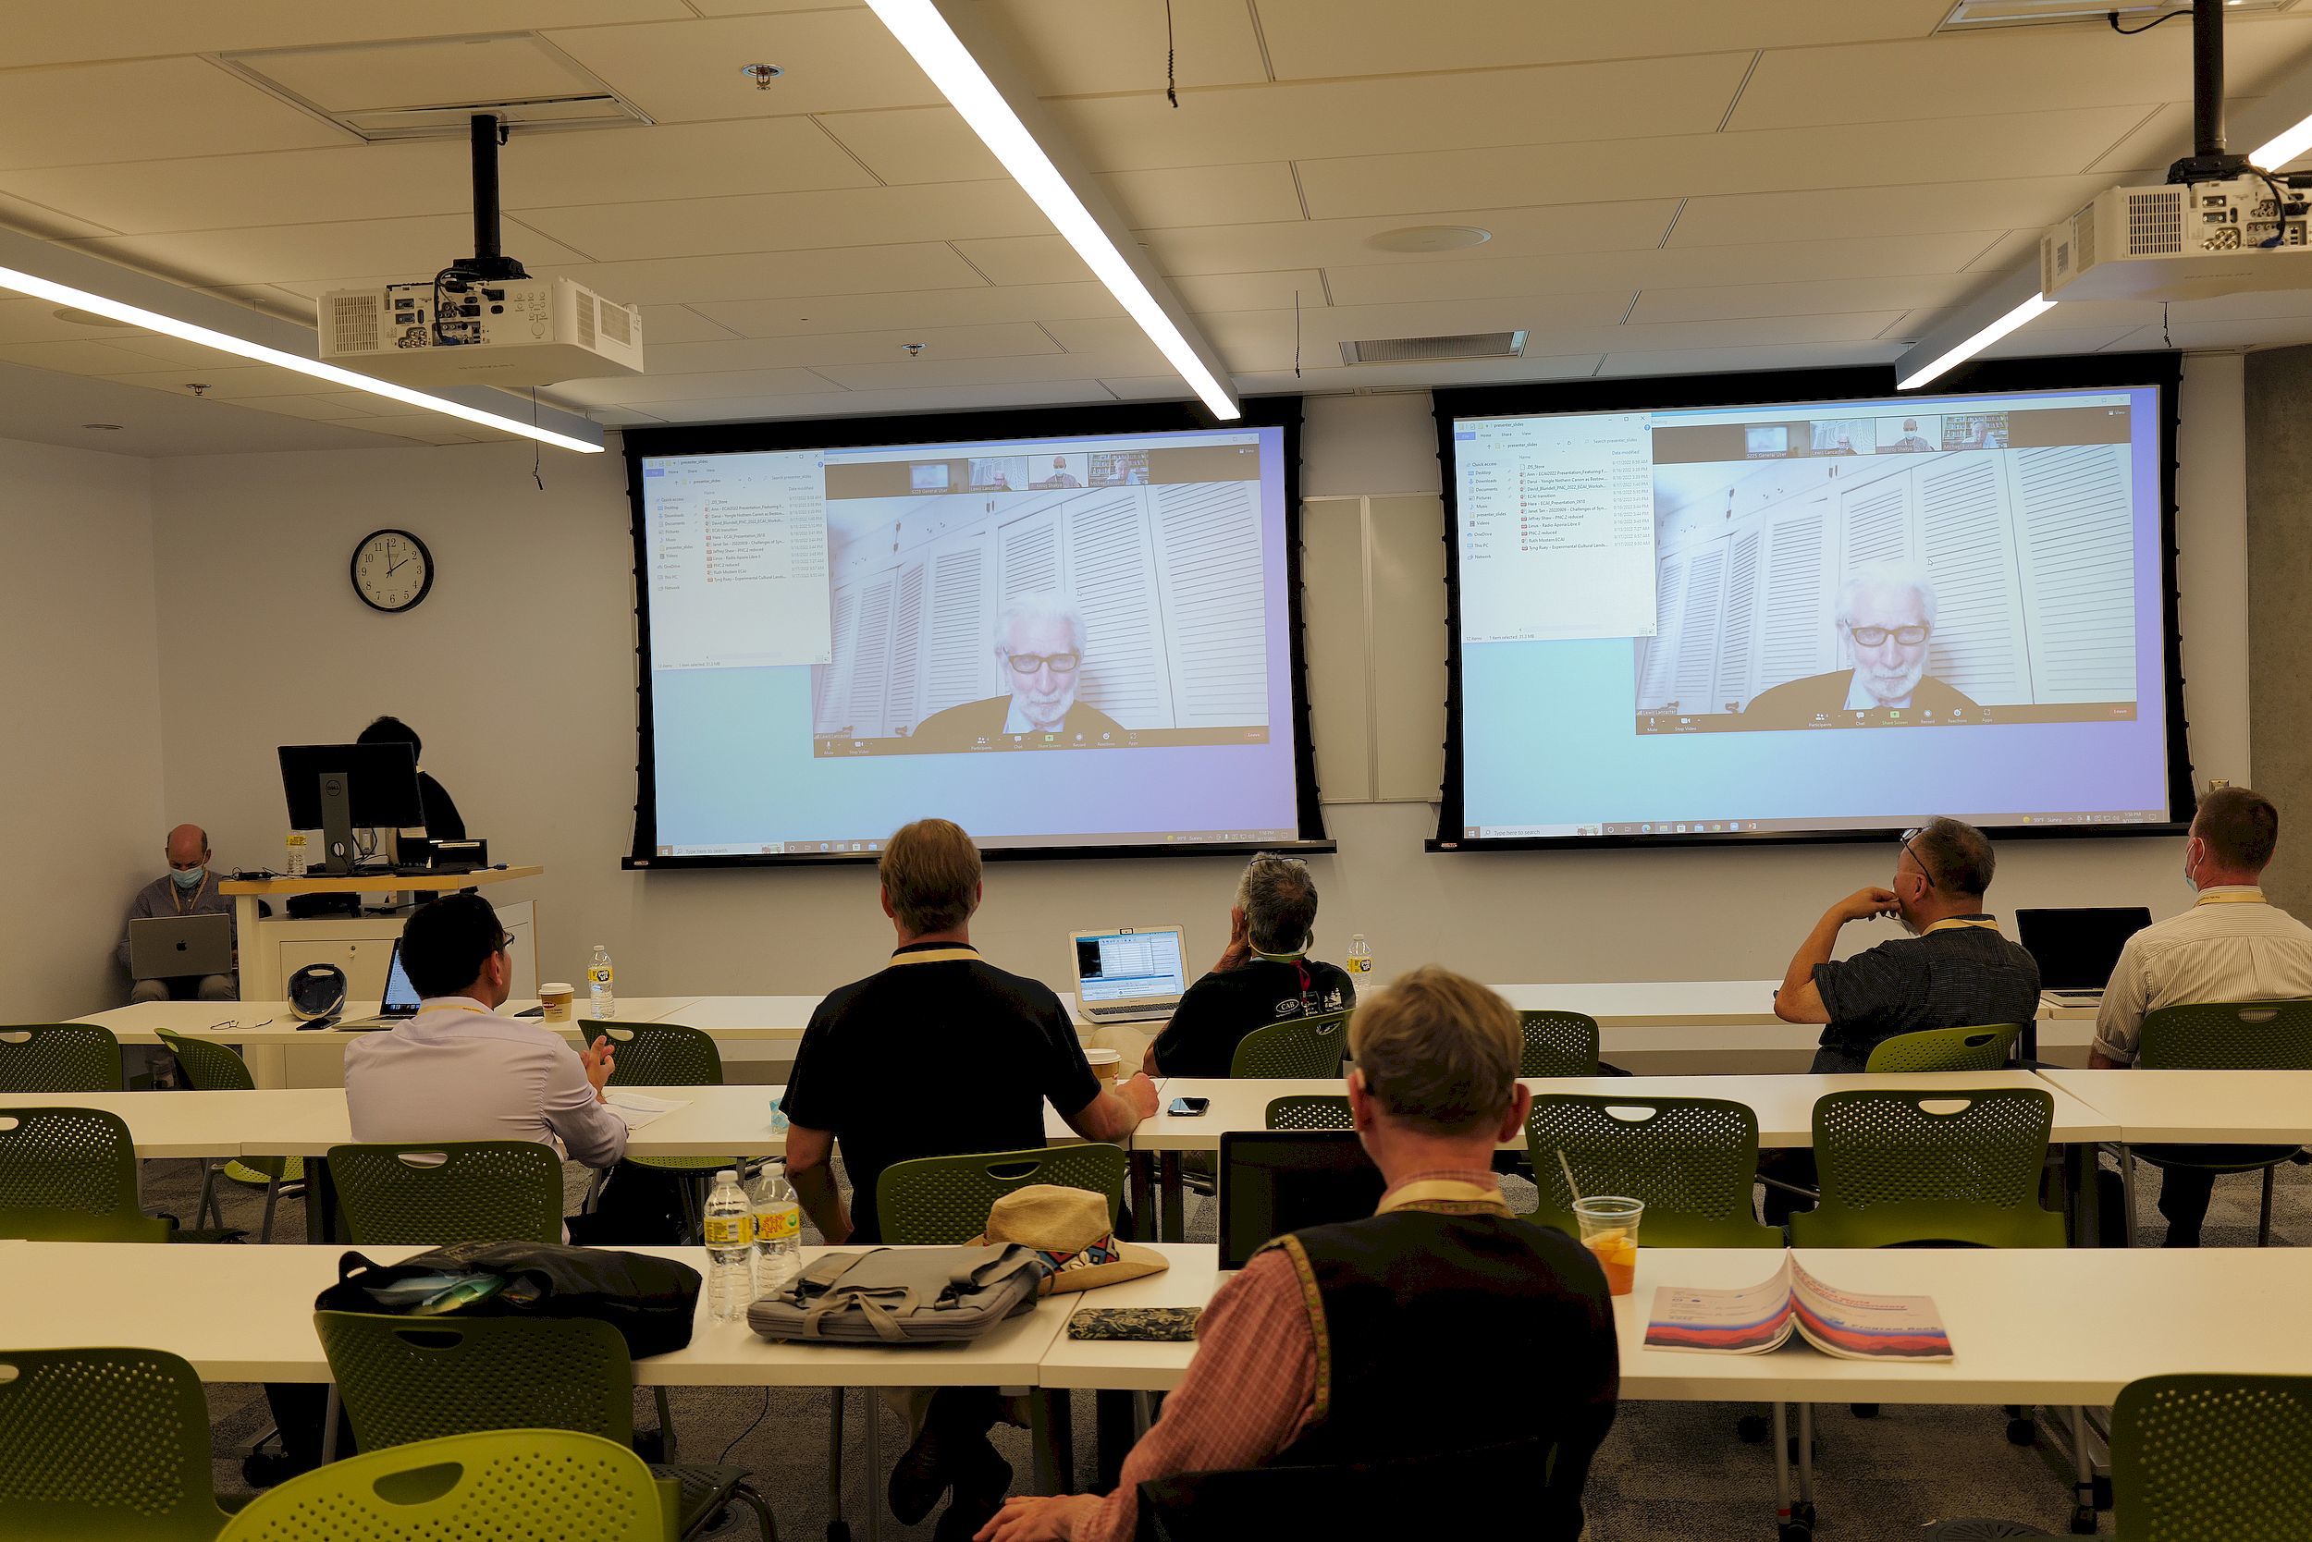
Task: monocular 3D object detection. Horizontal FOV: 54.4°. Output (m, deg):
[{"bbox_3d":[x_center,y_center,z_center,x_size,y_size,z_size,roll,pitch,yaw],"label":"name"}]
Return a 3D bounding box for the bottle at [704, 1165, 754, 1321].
[{"bbox_3d":[-0.594,0.657,3.120,0.066,0.203,0.066,-2,2,7],"label":"bottle"}]

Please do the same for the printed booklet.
[{"bbox_3d":[0.836,0.693,2.944,0.375,0.063,0.288,-1,2,14],"label":"printed booklet"}]

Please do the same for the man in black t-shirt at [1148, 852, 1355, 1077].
[{"bbox_3d":[0.228,0.801,5.468,0.620,1.200,0.820,-3,2,-25],"label":"man in black t-shirt"}]

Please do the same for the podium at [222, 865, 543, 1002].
[{"bbox_3d":[-2.741,0.885,8.296,1.000,1.037,0.780,-2,2,7],"label":"podium"}]

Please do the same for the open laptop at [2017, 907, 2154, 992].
[{"bbox_3d":[2.440,0.474,5.766,0.348,0.220,0.330,-2,2,7],"label":"open laptop"}]

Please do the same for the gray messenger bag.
[{"bbox_3d":[-0.343,0.723,3.107,0.350,0.070,0.315,-1,2,12],"label":"gray messenger bag"}]

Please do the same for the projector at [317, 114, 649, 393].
[{"bbox_3d":[-1.287,-1.012,4.306,0.500,0.477,0.420,-2,2,9],"label":"projector"}]

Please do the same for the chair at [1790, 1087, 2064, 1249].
[{"bbox_3d":[1.472,0.985,4.366,0.530,0.820,0.540,-2,2,7],"label":"chair"}]

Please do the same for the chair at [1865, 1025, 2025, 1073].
[{"bbox_3d":[1.619,0.950,4.961,0.520,0.830,0.560,-3,2,-25],"label":"chair"}]

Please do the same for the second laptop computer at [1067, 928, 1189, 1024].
[{"bbox_3d":[-0.031,0.542,5.976,0.325,0.216,0.310,-2,2,-16],"label":"second laptop computer"}]

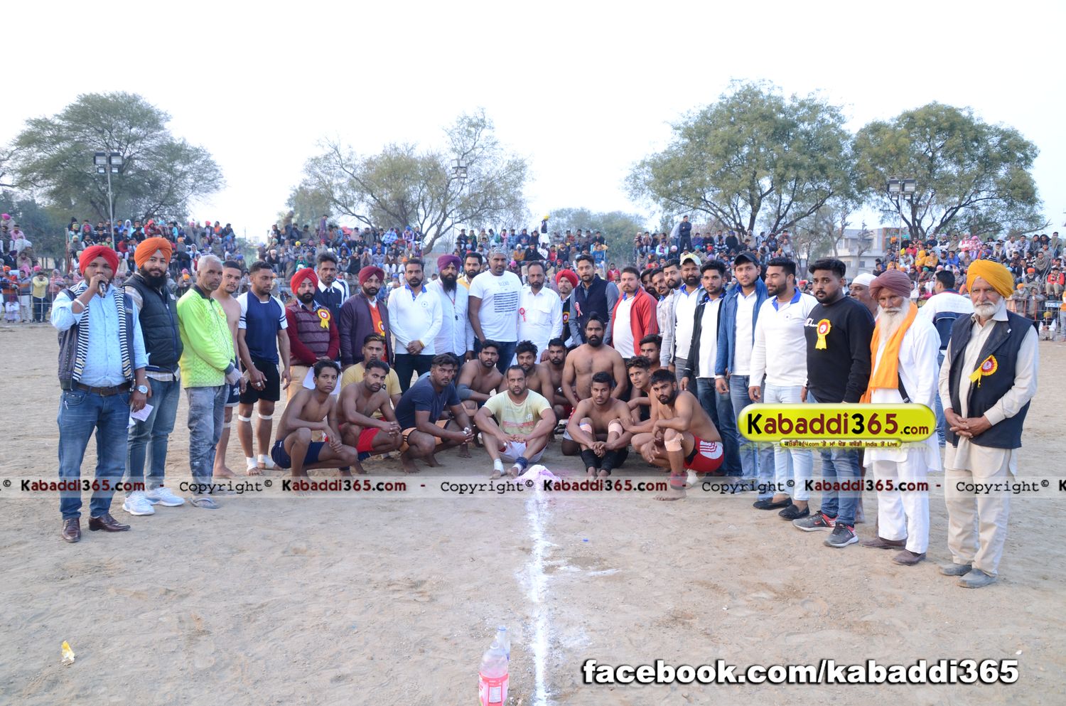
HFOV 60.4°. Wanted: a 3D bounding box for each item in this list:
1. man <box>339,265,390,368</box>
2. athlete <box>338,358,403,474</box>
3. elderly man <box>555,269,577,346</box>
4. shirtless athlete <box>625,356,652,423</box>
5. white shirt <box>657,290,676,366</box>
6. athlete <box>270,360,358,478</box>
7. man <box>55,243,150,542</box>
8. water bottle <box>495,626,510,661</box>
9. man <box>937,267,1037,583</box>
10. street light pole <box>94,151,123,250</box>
[{"bbox_3d":[-1.531,0.056,8.400,0.520,1.710,0.340,-2,5,-27],"label":"man"},{"bbox_3d":[-1.379,0.506,7.720,0.600,0.930,0.700,-2,5,-27],"label":"athlete"},{"bbox_3d":[0.327,-0.002,9.100,0.500,1.662,0.310,1,5,6],"label":"elderly man"},{"bbox_3d":[0.985,0.504,7.550,0.470,0.950,0.620,6,7,44],"label":"shirtless athlete"},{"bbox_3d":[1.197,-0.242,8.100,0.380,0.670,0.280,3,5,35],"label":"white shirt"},{"bbox_3d":[-1.686,0.538,7.063,0.700,0.963,0.600,5,6,45],"label":"athlete"},{"bbox_3d":[-2.650,0.230,5.607,0.560,1.765,0.400,-2,5,-36],"label":"man"},{"bbox_3d":[-0.116,1.175,3.500,0.067,0.240,0.067,0,4,0],"label":"water bottle"},{"bbox_3d":[2.482,0.371,5.010,0.360,1.747,0.540,-2,5,-38],"label":"man"},{"bbox_3d":[-15.705,-4.264,34.000,1.030,6.200,0.450,-2,5,-30],"label":"street light pole"}]

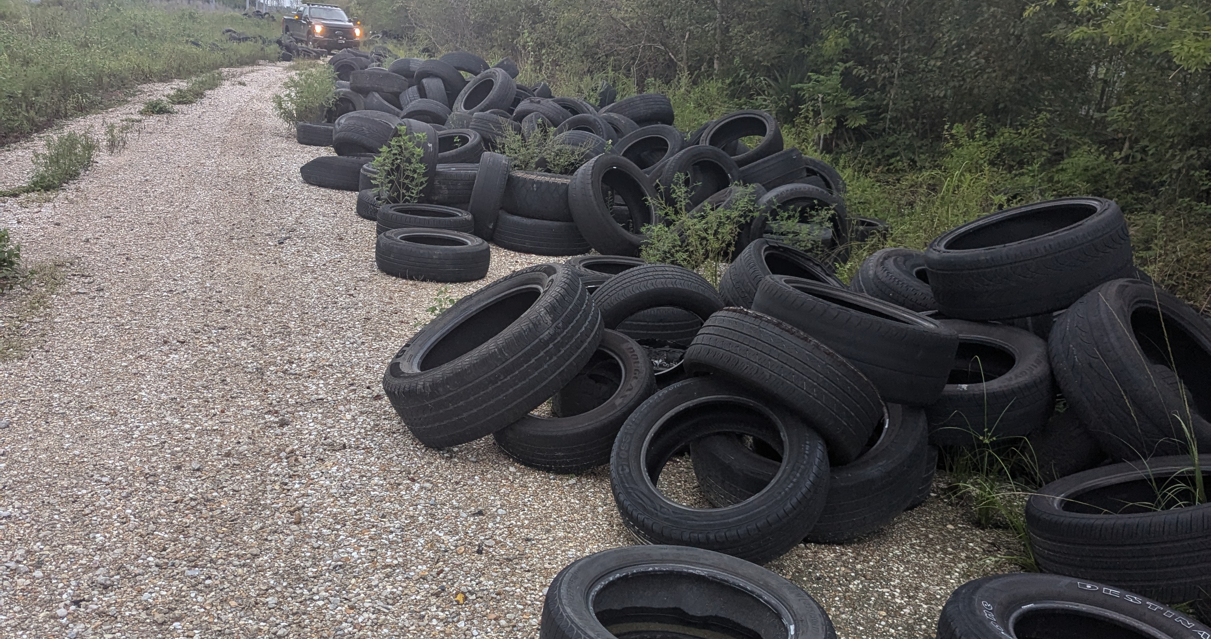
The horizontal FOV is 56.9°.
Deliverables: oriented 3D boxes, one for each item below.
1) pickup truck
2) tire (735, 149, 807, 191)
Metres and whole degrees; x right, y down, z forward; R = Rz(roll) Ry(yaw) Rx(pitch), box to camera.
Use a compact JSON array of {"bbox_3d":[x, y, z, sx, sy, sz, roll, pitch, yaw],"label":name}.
[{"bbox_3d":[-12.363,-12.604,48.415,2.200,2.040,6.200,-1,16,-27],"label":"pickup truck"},{"bbox_3d":[1.238,-1.131,8.700,0.680,0.205,0.680,-23,3,10],"label":"tire"}]

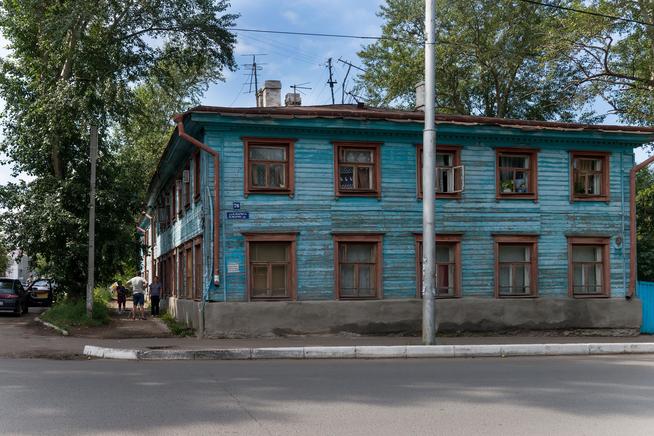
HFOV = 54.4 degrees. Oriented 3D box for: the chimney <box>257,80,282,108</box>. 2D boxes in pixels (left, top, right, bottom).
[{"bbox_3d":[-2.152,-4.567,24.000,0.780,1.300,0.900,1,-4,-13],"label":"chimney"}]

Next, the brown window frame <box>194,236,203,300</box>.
[{"bbox_3d":[-3.714,1.443,18.350,0.150,1.820,1.450,1,-4,-19],"label":"brown window frame"}]

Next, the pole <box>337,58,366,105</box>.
[{"bbox_3d":[0.944,-5.241,24.500,1.150,1.850,0.400,1,-4,-13],"label":"pole"}]

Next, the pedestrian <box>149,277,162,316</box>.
[{"bbox_3d":[-7.005,3.202,26.000,0.520,1.630,0.320,0,-3,0],"label":"pedestrian"}]

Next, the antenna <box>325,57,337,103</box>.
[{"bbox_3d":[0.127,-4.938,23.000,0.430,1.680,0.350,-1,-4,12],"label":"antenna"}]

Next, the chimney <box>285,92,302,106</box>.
[{"bbox_3d":[-1.333,-4.664,25.300,0.680,0.800,0.650,1,-4,-13],"label":"chimney"}]

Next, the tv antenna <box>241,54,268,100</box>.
[{"bbox_3d":[-2.636,-4.931,22.800,0.920,1.800,0.500,1,-4,-13],"label":"tv antenna"}]

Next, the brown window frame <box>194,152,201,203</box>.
[{"bbox_3d":[-3.768,-1.266,18.500,0.150,1.480,1.370,1,-4,-19],"label":"brown window frame"}]

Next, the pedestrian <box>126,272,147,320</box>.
[{"bbox_3d":[-7.150,2.958,23.900,0.780,1.750,0.420,0,-3,-6],"label":"pedestrian"}]

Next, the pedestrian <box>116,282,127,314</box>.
[{"bbox_3d":[-9.050,3.492,28.000,0.450,1.480,0.320,0,-3,0],"label":"pedestrian"}]

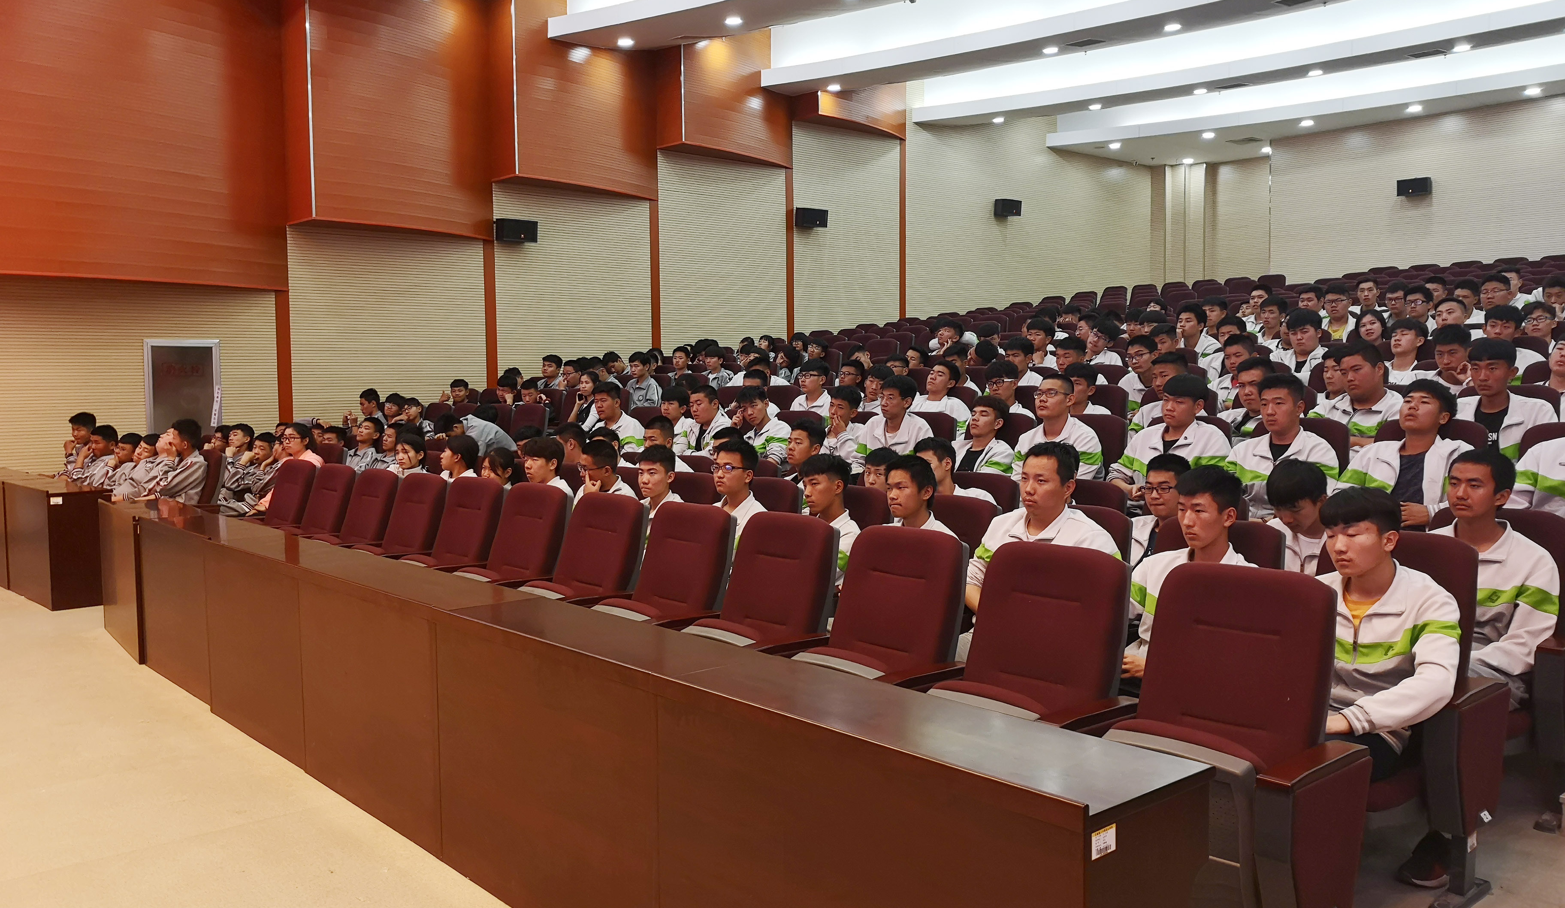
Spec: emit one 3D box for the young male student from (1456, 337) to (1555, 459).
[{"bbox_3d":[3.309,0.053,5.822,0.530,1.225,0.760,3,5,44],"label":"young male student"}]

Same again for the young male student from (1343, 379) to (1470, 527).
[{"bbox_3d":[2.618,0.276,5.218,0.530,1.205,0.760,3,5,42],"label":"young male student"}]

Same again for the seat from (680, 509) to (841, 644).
[{"bbox_3d":[-0.106,0.693,4.461,0.520,0.930,0.530,-4,5,-42],"label":"seat"}]

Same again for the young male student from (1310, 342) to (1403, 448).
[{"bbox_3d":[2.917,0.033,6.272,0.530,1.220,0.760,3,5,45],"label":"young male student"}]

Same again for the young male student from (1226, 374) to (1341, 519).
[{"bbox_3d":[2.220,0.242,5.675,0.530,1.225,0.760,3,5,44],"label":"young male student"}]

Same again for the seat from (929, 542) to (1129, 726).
[{"bbox_3d":[0.681,0.739,3.565,0.520,0.930,0.530,-3,5,-41],"label":"seat"}]

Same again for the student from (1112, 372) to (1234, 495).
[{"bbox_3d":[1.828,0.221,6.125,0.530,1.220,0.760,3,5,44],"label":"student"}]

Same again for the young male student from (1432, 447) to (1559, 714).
[{"bbox_3d":[2.329,0.593,4.177,0.760,1.220,0.530,-4,5,-44],"label":"young male student"}]

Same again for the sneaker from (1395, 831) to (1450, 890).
[{"bbox_3d":[1.950,1.206,3.655,0.270,0.125,0.105,-3,5,-41],"label":"sneaker"}]

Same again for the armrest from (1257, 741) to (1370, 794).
[{"bbox_3d":[1.248,0.740,2.859,0.400,0.042,0.090,-3,5,-41],"label":"armrest"}]

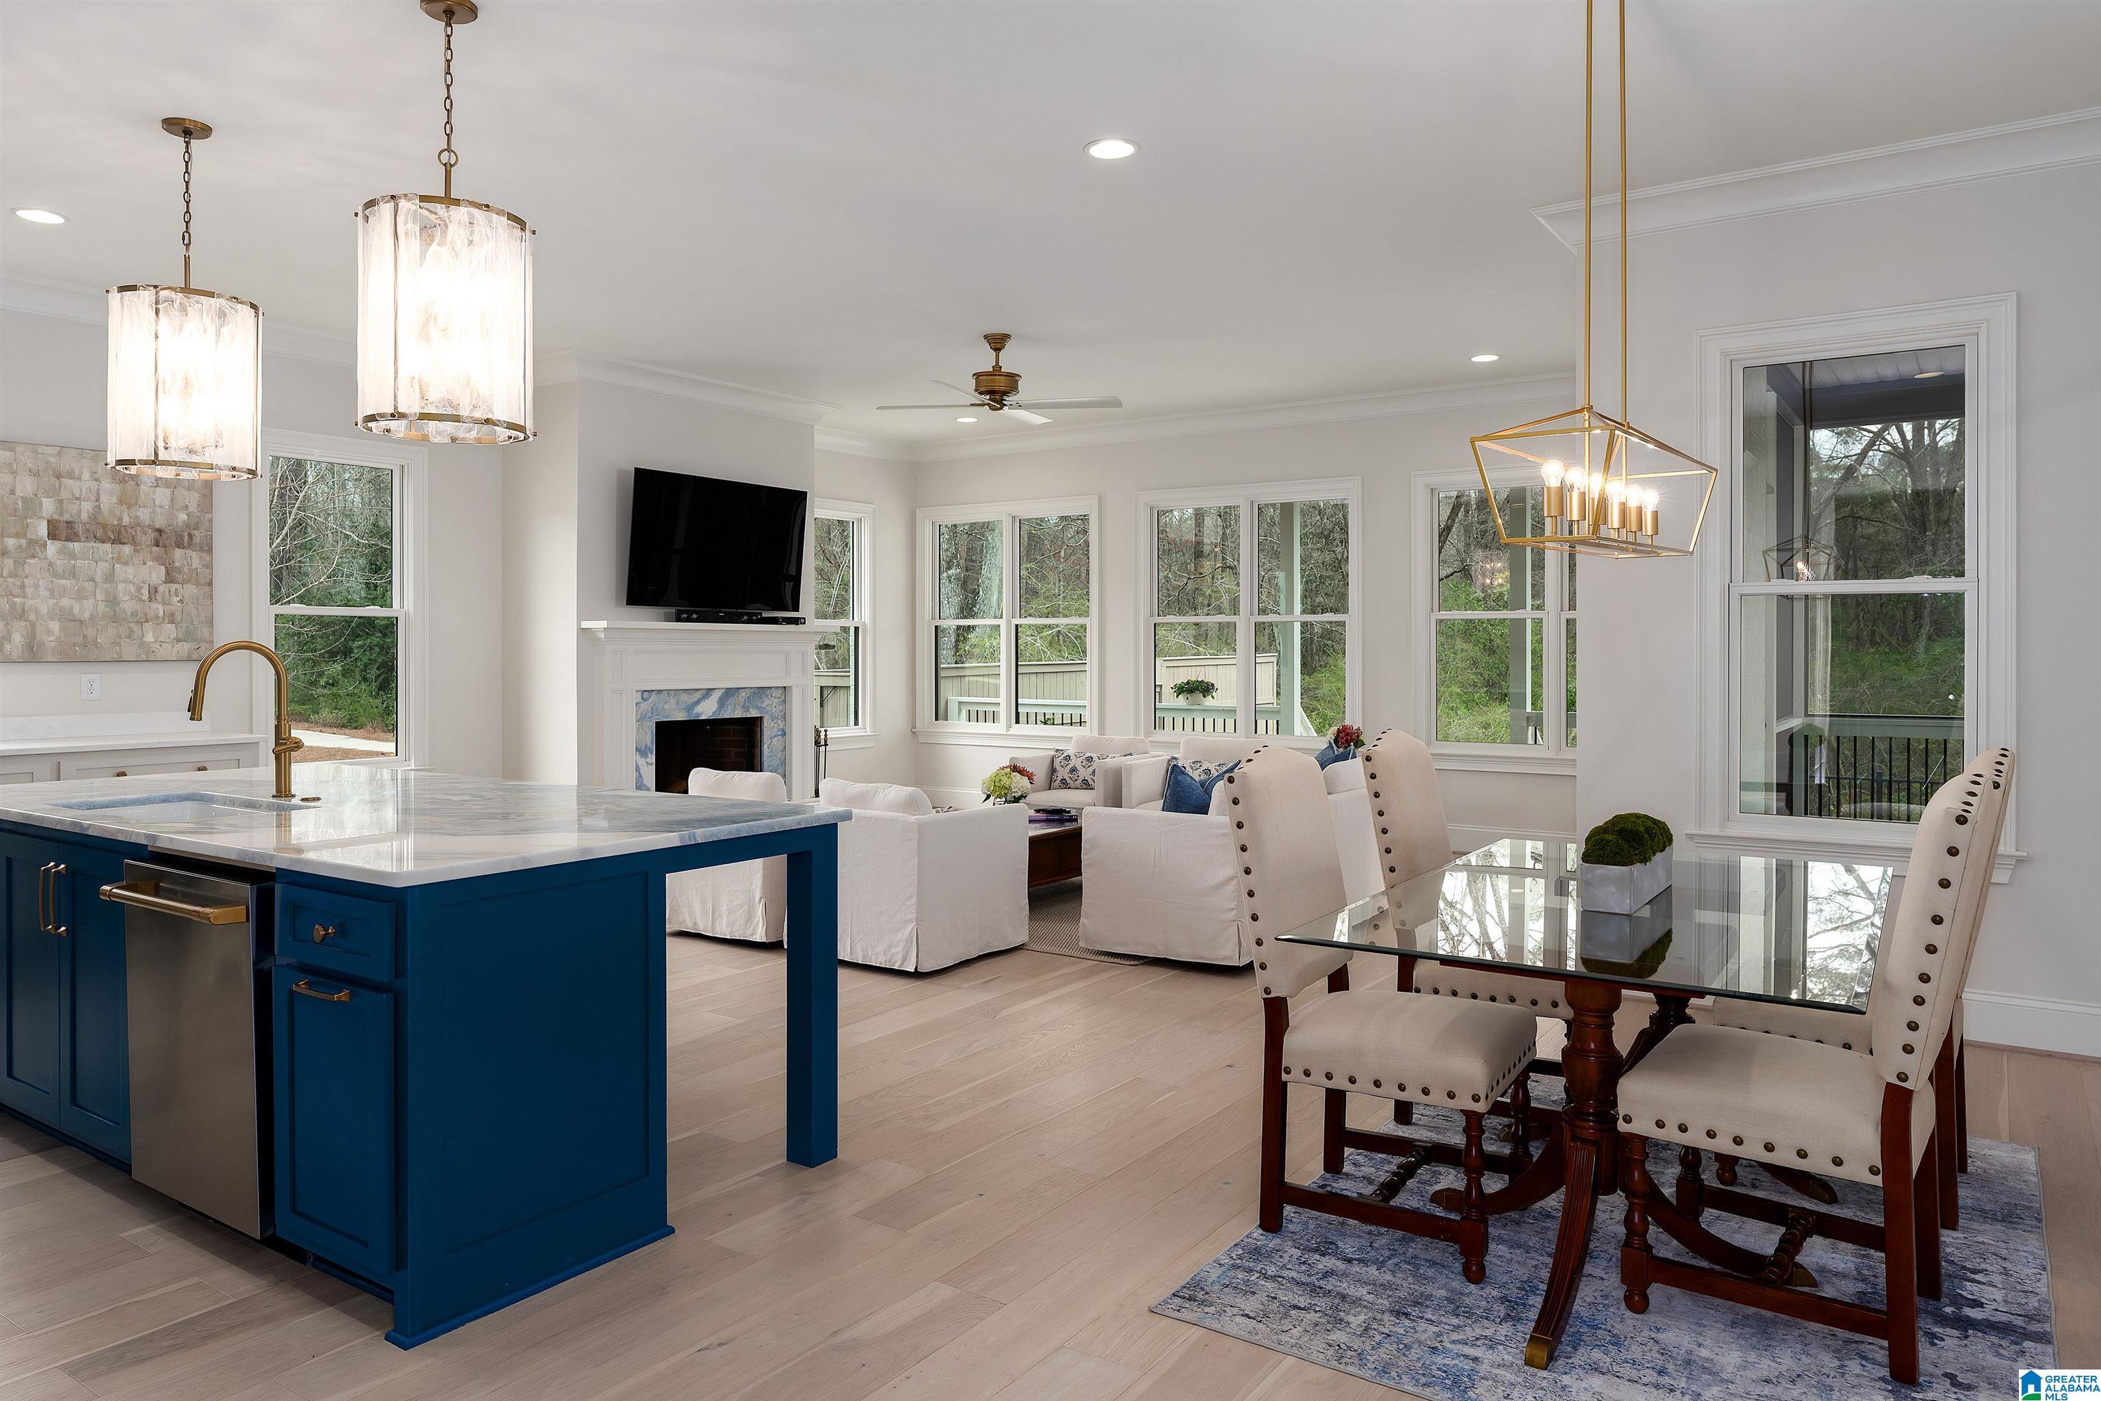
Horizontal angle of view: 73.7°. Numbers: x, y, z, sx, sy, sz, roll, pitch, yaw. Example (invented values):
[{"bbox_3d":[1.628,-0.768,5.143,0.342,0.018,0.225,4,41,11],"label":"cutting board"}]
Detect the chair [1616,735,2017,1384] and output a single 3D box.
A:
[{"bbox_3d":[1.509,0.678,2.813,0.640,1.130,0.500,1,2,37],"label":"chair"}]

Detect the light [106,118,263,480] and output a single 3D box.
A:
[{"bbox_3d":[-2.791,-1.290,4.550,0.430,1.120,0.430,1,2,33],"label":"light"}]

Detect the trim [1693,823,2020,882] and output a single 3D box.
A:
[{"bbox_3d":[2.823,0.559,4.968,1.050,0.120,0.080,1,2,33],"label":"trim"}]

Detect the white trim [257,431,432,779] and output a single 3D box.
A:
[{"bbox_3d":[-3.754,-0.464,7.467,0.100,1.860,0.974,1,2,33],"label":"white trim"}]

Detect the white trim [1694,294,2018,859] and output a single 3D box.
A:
[{"bbox_3d":[2.824,-0.427,4.979,1.000,1.890,0.100,1,2,33],"label":"white trim"}]

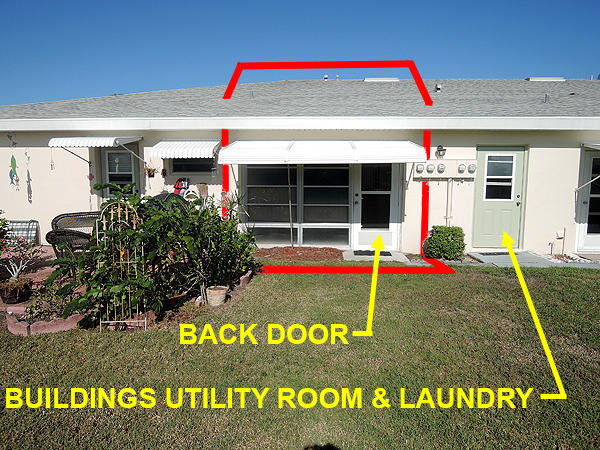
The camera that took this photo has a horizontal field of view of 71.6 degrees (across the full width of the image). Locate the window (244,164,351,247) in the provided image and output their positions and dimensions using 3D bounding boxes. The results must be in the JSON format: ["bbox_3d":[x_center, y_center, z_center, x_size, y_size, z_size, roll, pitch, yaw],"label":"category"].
[{"bbox_3d":[-0.061,-0.460,8.908,2.337,1.843,0.100,0,7,3],"label":"window"}]

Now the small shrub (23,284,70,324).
[{"bbox_3d":[-2.824,0.833,4.624,0.460,0.310,0.420,0,6,0],"label":"small shrub"}]

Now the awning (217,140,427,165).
[{"bbox_3d":[0.398,-1.342,7.643,3.480,0.530,1.500,1,6,3],"label":"awning"}]

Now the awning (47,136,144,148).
[{"bbox_3d":[-4.036,-1.659,8.341,1.315,0.300,1.130,0,7,3],"label":"awning"}]

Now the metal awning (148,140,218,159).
[{"bbox_3d":[-2.337,-1.557,8.564,1.292,0.384,0.550,0,7,3],"label":"metal awning"}]

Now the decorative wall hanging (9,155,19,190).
[{"bbox_3d":[-6.204,-1.135,9.032,0.236,0.765,0.050,0,7,3],"label":"decorative wall hanging"}]

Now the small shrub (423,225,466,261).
[{"bbox_3d":[2.780,0.312,7.974,0.830,0.690,0.780,1,6,3],"label":"small shrub"}]

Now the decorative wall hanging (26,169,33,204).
[{"bbox_3d":[-5.880,-0.832,9.051,0.124,0.770,0.050,0,7,3],"label":"decorative wall hanging"}]

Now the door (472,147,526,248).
[{"bbox_3d":[4.001,-0.539,8.400,0.930,2.030,0.060,1,6,3],"label":"door"}]

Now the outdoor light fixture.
[{"bbox_3d":[2.882,-1.488,8.480,0.217,0.282,0.220,0,7,3],"label":"outdoor light fixture"}]

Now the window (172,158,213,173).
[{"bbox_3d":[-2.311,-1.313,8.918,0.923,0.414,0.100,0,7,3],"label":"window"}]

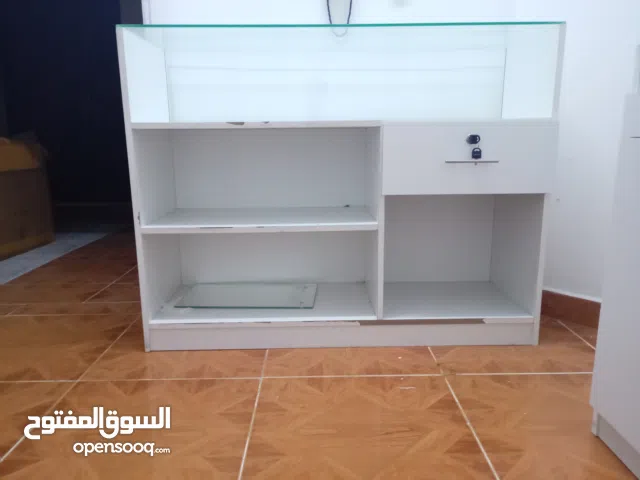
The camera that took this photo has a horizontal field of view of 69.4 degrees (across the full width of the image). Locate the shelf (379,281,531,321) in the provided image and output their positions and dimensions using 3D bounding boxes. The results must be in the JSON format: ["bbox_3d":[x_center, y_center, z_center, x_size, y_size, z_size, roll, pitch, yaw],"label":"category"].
[{"bbox_3d":[0.411,0.202,1.547,0.450,0.018,0.343,-1,12,-1],"label":"shelf"}]

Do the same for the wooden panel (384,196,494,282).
[{"bbox_3d":[0.407,-0.032,1.681,0.450,0.381,0.018,-1,12,-1],"label":"wooden panel"}]

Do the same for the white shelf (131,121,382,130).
[{"bbox_3d":[-0.170,-0.350,1.426,0.683,0.018,0.351,-1,12,-1],"label":"white shelf"}]

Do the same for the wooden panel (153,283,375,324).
[{"bbox_3d":[-0.168,0.209,1.540,0.672,0.018,0.343,-1,12,-1],"label":"wooden panel"}]

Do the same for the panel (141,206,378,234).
[{"bbox_3d":[-0.171,-0.070,1.480,0.672,0.018,0.343,-1,12,-1],"label":"panel"}]

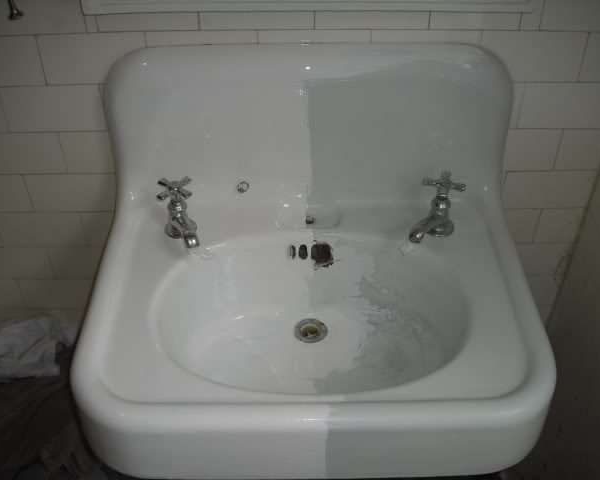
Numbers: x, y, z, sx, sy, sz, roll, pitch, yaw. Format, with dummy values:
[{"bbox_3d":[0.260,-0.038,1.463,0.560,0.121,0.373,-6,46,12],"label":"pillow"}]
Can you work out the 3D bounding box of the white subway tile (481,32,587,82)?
[{"bbox_3d":[0.321,-0.255,0.975,0.152,0.076,0.010,0,42,0],"label":"white subway tile"}]

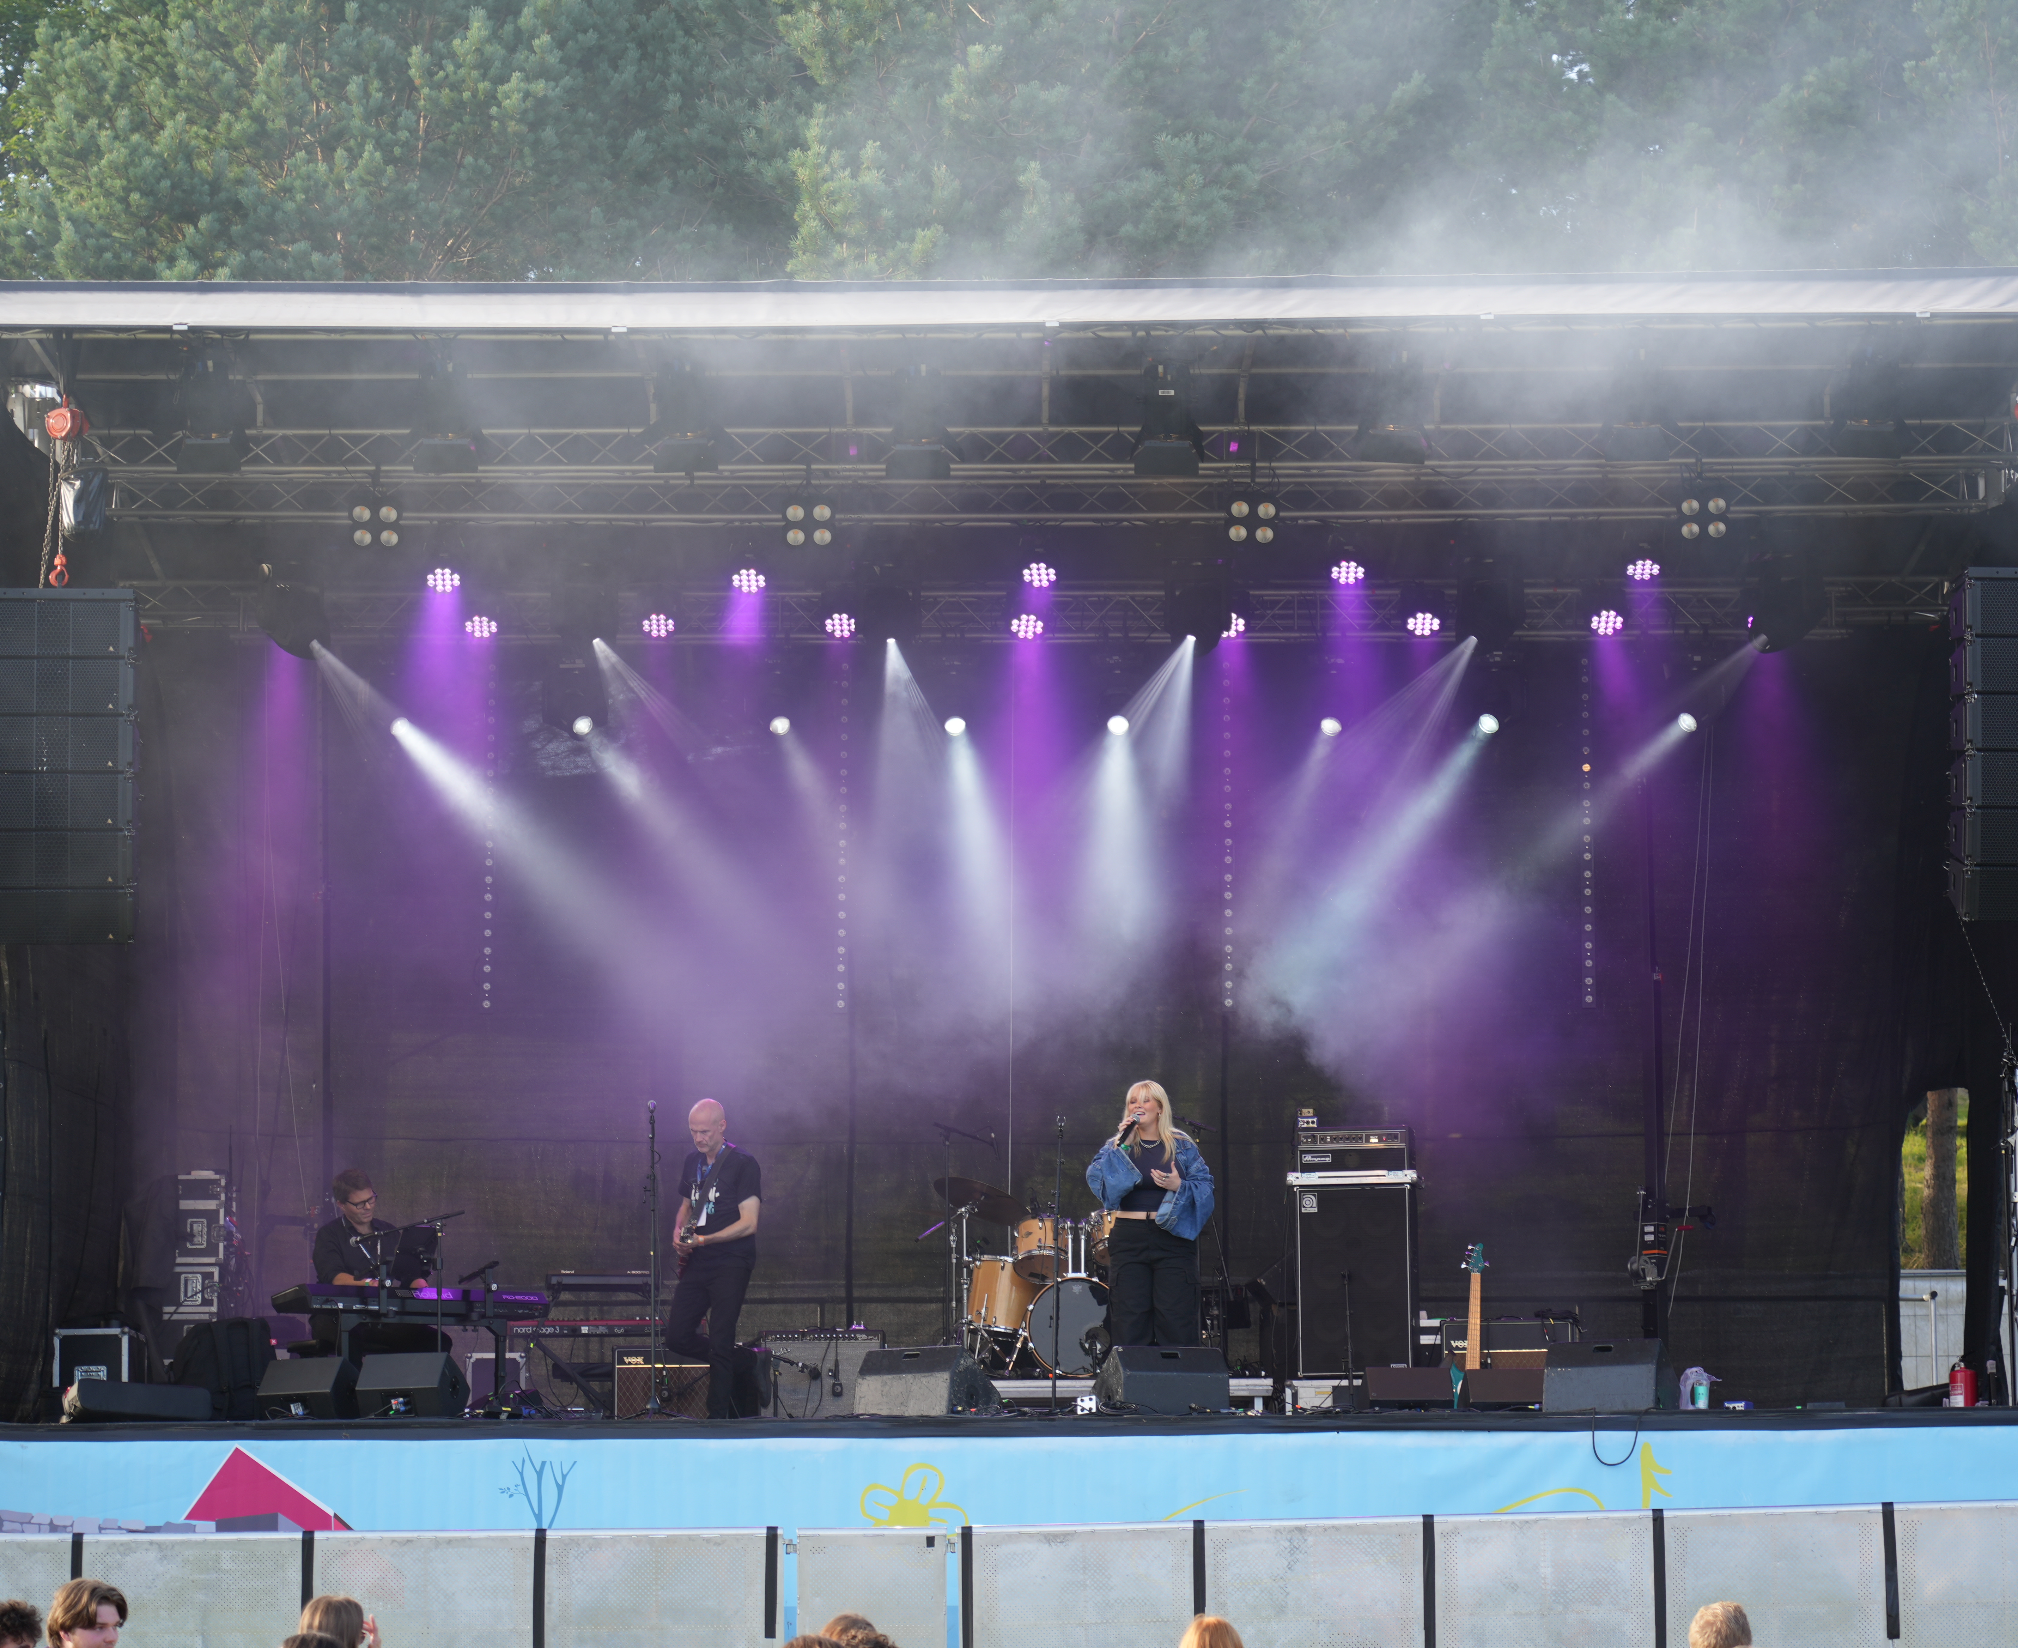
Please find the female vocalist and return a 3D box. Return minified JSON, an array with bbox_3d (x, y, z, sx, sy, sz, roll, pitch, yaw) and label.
[{"bbox_3d":[0.739,2.207,34.300,0.640,1.730,0.450,-1,-6,6],"label":"female vocalist"}]

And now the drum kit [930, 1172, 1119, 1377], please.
[{"bbox_3d":[0.386,2.620,38.200,1.650,1.200,1.500,0,-6,0],"label":"drum kit"}]

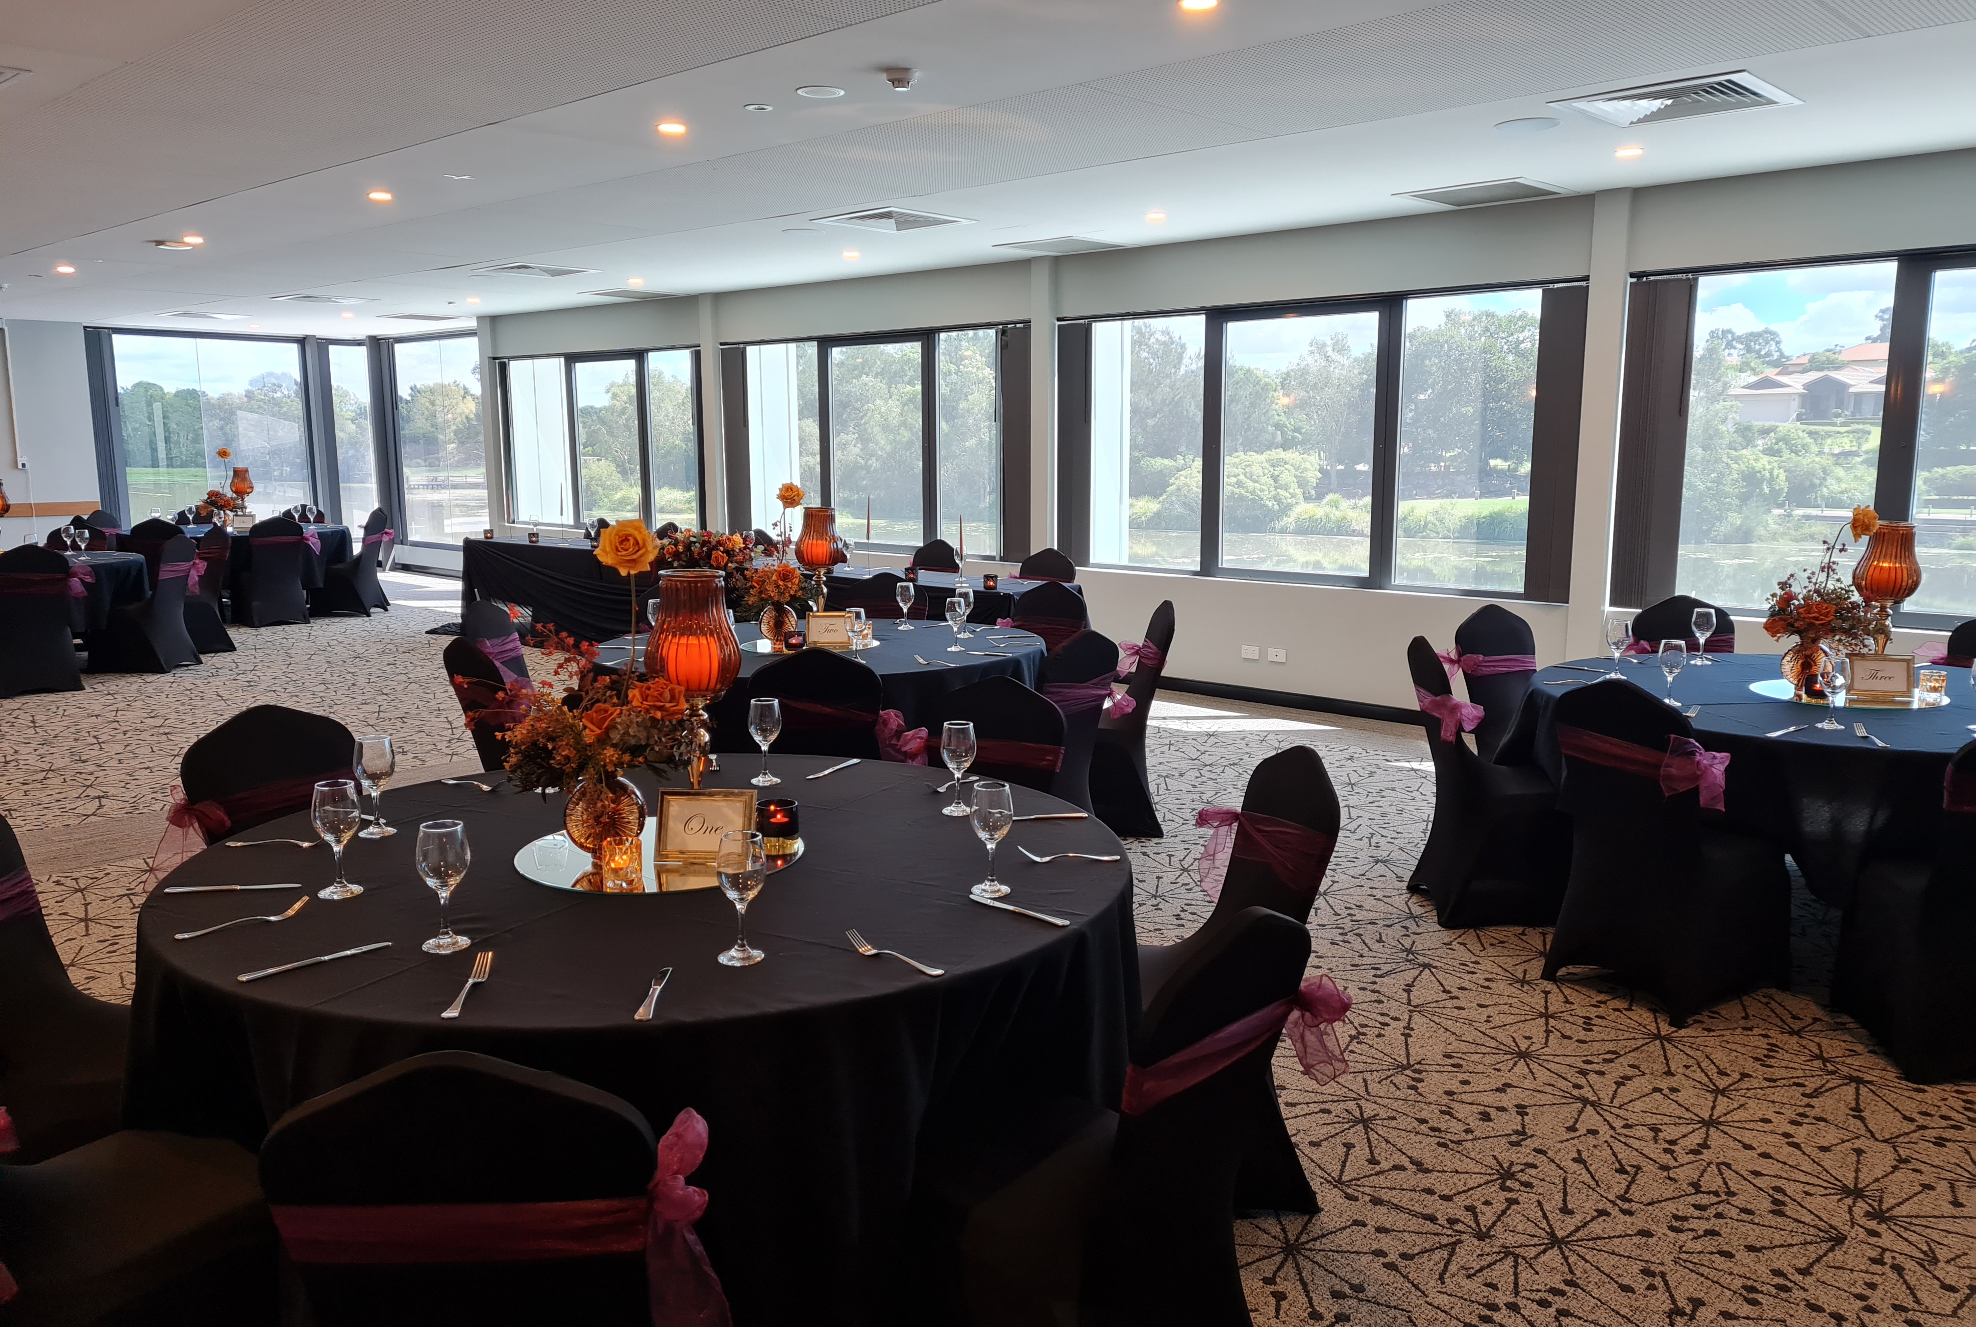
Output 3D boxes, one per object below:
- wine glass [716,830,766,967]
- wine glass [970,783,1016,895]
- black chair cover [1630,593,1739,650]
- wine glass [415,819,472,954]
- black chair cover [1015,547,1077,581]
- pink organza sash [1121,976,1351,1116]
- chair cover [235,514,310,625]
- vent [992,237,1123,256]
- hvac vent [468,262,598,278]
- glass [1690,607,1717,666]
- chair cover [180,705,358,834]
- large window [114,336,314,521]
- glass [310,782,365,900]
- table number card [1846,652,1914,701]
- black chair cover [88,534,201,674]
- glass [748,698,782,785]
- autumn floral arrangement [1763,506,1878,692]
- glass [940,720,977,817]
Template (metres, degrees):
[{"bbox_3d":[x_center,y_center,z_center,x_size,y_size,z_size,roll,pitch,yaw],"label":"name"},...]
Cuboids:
[{"bbox_3d":[-0.392,0.371,2.343,0.080,0.200,0.080,-2,9,-10],"label":"wine glass"},{"bbox_3d":[0.008,0.313,2.658,0.080,0.198,0.080,0,9,0],"label":"wine glass"},{"bbox_3d":[2.821,0.221,5.895,0.450,0.920,0.570,1,9,6],"label":"black chair cover"},{"bbox_3d":[-0.887,0.363,2.416,0.084,0.202,0.084,0,9,0],"label":"wine glass"},{"bbox_3d":[0.173,-0.202,8.599,0.450,0.910,0.580,8,12,43],"label":"black chair cover"},{"bbox_3d":[0.368,0.580,2.155,0.120,0.190,0.540,8,12,43],"label":"pink organza sash"},{"bbox_3d":[-6.213,-0.804,12.773,0.570,0.920,0.450,7,11,40],"label":"chair cover"},{"bbox_3d":[0.448,-2.479,8.829,0.600,0.040,0.600,8,12,42],"label":"vent"},{"bbox_3d":[-3.044,-2.649,10.021,0.630,0.040,0.630,8,12,42],"label":"hvac vent"},{"bbox_3d":[2.592,-0.101,5.366,0.080,0.196,0.080,4,10,26],"label":"glass"},{"bbox_3d":[-1.557,0.572,3.572,0.580,0.910,0.450,5,10,32],"label":"chair cover"},{"bbox_3d":[-8.419,-2.386,16.214,0.120,2.300,2.000,8,12,43],"label":"large window"},{"bbox_3d":[-1.168,0.316,2.665,0.080,0.198,0.080,8,12,43],"label":"glass"},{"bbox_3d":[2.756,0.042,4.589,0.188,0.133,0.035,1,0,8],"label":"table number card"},{"bbox_3d":[-5.872,-0.420,10.283,0.570,0.920,0.450,0,9,4],"label":"black chair cover"},{"bbox_3d":[-0.527,0.185,3.505,0.080,0.198,0.080,0,9,0],"label":"glass"},{"bbox_3d":[2.637,-0.200,4.709,0.340,0.590,0.290,5,10,29],"label":"autumn floral arrangement"},{"bbox_3d":[-0.070,0.227,3.274,0.084,0.202,0.084,0,9,0],"label":"glass"}]

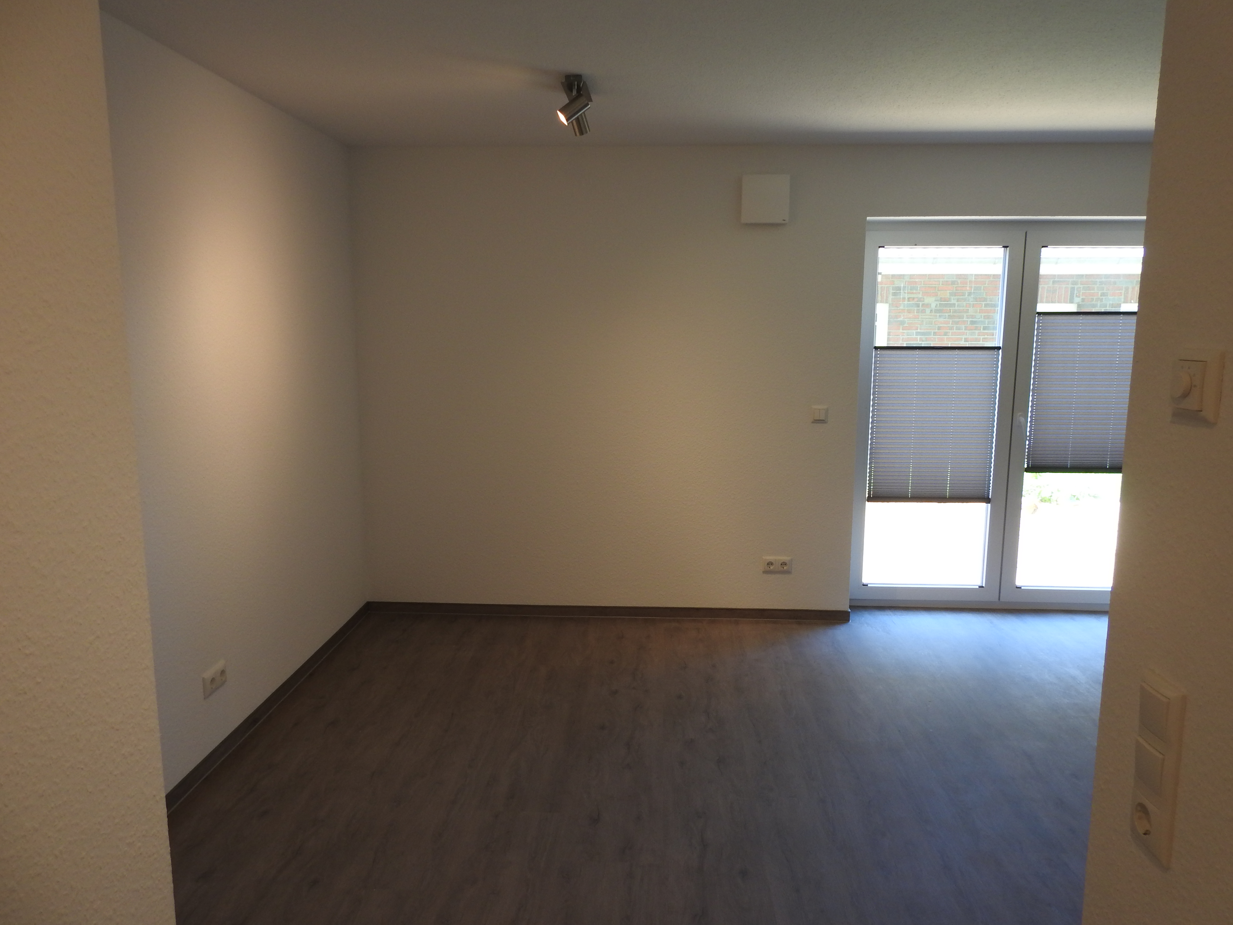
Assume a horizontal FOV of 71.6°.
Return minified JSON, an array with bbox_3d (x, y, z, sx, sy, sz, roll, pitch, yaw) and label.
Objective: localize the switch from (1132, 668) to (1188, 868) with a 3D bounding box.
[{"bbox_3d":[0.662,0.377,1.058,0.013,0.224,0.082,1,9,3],"label":"switch"}]

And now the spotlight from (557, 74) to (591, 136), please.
[{"bbox_3d":[-0.155,-1.333,3.246,0.120,0.158,0.330,1,9,3],"label":"spotlight"}]

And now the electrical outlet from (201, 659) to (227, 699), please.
[{"bbox_3d":[-1.434,0.780,3.069,0.013,0.082,0.153,1,9,3],"label":"electrical outlet"}]

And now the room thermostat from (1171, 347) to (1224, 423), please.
[{"bbox_3d":[0.657,-0.088,0.985,0.025,0.081,0.081,1,9,3],"label":"room thermostat"}]

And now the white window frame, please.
[{"bbox_3d":[2.090,-0.213,4.555,1.690,2.060,0.090,1,9,3],"label":"white window frame"}]

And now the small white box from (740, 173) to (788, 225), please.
[{"bbox_3d":[0.734,-1.294,4.214,0.231,0.229,0.050,1,9,3],"label":"small white box"}]

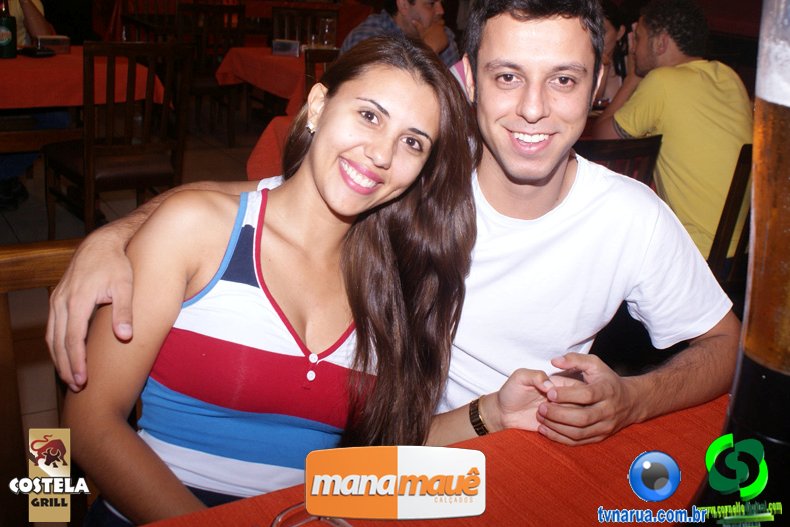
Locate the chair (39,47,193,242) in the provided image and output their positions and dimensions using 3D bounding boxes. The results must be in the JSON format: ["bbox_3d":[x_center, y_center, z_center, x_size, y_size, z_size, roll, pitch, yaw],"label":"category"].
[{"bbox_3d":[-1.091,-0.427,3.369,0.420,0.950,0.500,-9,25,-36],"label":"chair"}]

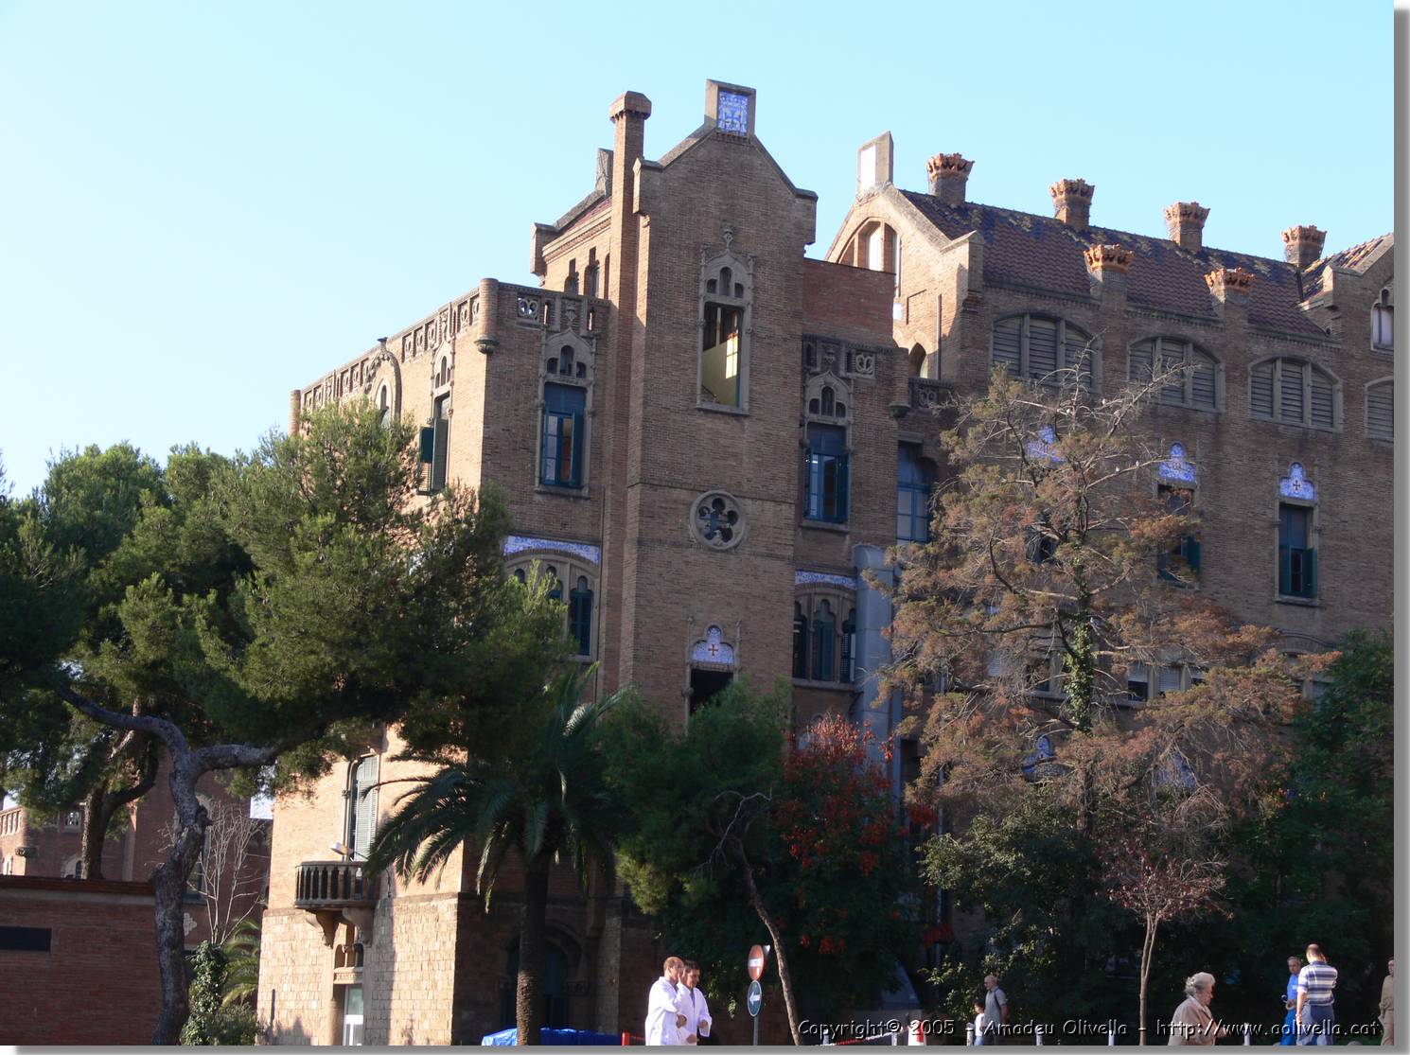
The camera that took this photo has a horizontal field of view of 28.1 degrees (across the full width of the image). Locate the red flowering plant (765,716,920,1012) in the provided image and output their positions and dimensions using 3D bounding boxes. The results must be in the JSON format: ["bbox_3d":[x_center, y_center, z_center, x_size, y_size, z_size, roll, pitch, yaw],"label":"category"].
[{"bbox_3d":[2.698,7.059,55.939,3.100,6.670,3.000,2,-10,0],"label":"red flowering plant"}]

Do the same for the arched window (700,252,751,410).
[{"bbox_3d":[0.458,-4.692,67.285,1.370,4.000,0.400,7,-12,-26],"label":"arched window"}]

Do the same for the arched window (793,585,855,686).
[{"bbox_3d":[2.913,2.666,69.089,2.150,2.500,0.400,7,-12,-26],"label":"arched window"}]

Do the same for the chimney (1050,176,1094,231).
[{"bbox_3d":[10.684,-9.332,81.972,1.020,1.360,0.880,7,-12,-26],"label":"chimney"}]

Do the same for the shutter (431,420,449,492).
[{"bbox_3d":[-6.199,-1.690,65.774,0.400,1.740,0.060,7,-11,-26],"label":"shutter"}]

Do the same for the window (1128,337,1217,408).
[{"bbox_3d":[12.496,-4.144,75.017,2.950,1.800,0.250,7,-11,-26],"label":"window"}]

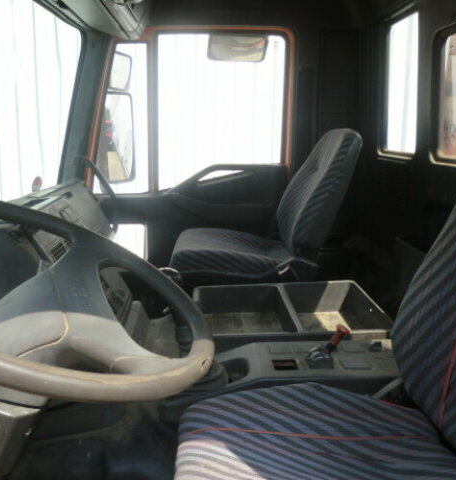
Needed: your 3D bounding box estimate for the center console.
[{"bbox_3d":[0.153,0.315,1.500,0.685,0.185,0.645,-1,13,-4],"label":"center console"}]

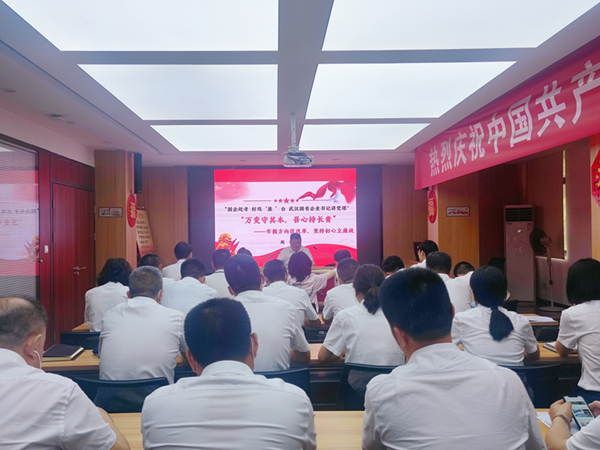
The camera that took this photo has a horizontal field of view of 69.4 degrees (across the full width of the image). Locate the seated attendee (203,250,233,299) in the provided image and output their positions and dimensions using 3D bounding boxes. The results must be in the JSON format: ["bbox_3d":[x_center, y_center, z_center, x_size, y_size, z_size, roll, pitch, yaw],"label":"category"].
[{"bbox_3d":[-0.722,0.834,4.033,0.480,1.238,0.700,-1,-1,0],"label":"seated attendee"}]

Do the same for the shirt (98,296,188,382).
[{"bbox_3d":[-0.757,0.609,2.183,0.450,0.520,0.330,-1,-1,0],"label":"shirt"}]

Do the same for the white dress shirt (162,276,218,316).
[{"bbox_3d":[-0.777,0.637,3.104,0.480,0.550,0.360,-1,-1,-3],"label":"white dress shirt"}]

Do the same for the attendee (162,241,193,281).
[{"bbox_3d":[-1.173,0.816,4.412,0.480,1.300,0.700,-1,-1,7],"label":"attendee"}]

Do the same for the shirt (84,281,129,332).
[{"bbox_3d":[-1.217,0.624,2.932,0.400,0.500,0.300,-1,-1,0],"label":"shirt"}]

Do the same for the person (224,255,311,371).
[{"bbox_3d":[-0.217,0.814,2.205,0.490,1.333,0.740,0,-1,-5],"label":"person"}]

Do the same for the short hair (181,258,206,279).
[{"bbox_3d":[-0.750,0.310,3.050,0.170,0.165,0.195,-1,-1,-3],"label":"short hair"}]

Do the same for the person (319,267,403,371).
[{"bbox_3d":[0.327,0.838,2.285,0.480,1.279,0.740,0,-1,-6],"label":"person"}]

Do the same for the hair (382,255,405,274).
[{"bbox_3d":[0.766,0.332,3.550,0.175,0.180,0.200,0,-1,-8],"label":"hair"}]

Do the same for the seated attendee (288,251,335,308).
[{"bbox_3d":[0.082,0.887,4.106,0.460,1.266,0.700,-1,-1,2],"label":"seated attendee"}]

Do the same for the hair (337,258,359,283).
[{"bbox_3d":[0.338,0.320,3.080,0.165,0.175,0.200,-1,-1,-3],"label":"hair"}]

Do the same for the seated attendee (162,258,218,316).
[{"bbox_3d":[-0.772,0.874,3.206,0.480,1.269,0.740,-1,-1,-3],"label":"seated attendee"}]

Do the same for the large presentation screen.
[{"bbox_3d":[-0.260,-0.097,8.602,2.835,2.035,0.080,-1,-1,-3],"label":"large presentation screen"}]

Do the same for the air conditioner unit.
[{"bbox_3d":[4.358,0.557,8.631,0.510,1.891,0.380,-1,-1,18],"label":"air conditioner unit"}]

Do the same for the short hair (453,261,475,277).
[{"bbox_3d":[1.433,0.378,3.787,0.170,0.155,0.190,-1,-1,-3],"label":"short hair"}]

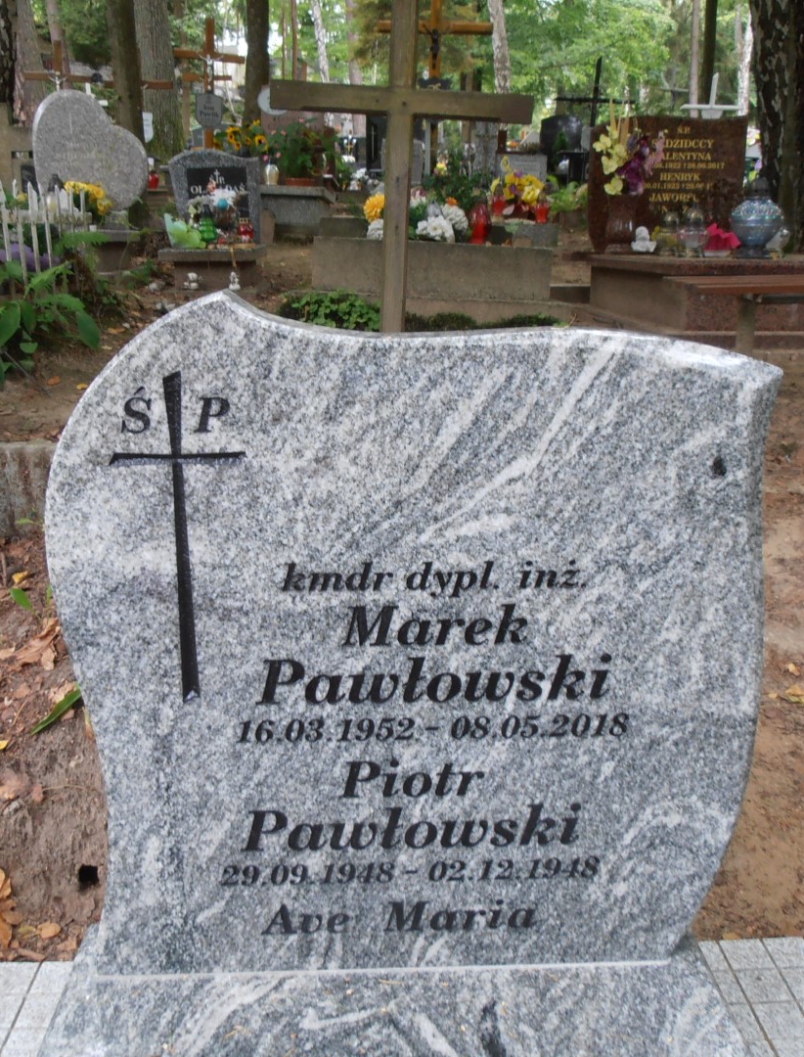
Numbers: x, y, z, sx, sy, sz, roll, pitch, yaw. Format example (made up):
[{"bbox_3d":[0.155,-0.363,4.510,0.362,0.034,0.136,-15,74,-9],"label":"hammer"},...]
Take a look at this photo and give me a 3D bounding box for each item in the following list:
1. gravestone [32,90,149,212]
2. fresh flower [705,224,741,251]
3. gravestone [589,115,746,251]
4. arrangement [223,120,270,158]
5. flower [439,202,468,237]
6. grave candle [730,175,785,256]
[{"bbox_3d":[-1.594,-1.930,5.000,0.520,0.570,0.110,-1,17,-3],"label":"gravestone"},{"bbox_3d":[1.527,-1.381,4.650,0.130,0.120,0.110,-1,17,-3],"label":"fresh flower"},{"bbox_3d":[1.530,-1.978,5.600,0.850,0.740,0.090,-1,17,-3],"label":"gravestone"},{"bbox_3d":[-1.065,-2.654,6.700,0.290,0.270,0.250,-1,17,-3],"label":"arrangement"},{"bbox_3d":[0.252,-1.517,4.800,0.130,0.155,0.120,-1,17,-3],"label":"flower"},{"bbox_3d":[1.651,-1.439,4.530,0.240,0.345,0.240,-1,17,-3],"label":"grave candle"}]

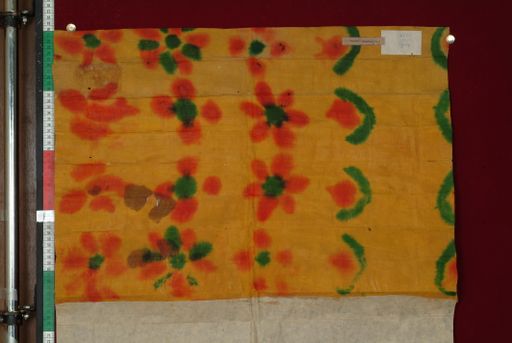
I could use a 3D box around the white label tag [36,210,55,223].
[{"bbox_3d":[-0.351,0.074,2.088,0.029,0.019,0.002,0,0,0],"label":"white label tag"}]

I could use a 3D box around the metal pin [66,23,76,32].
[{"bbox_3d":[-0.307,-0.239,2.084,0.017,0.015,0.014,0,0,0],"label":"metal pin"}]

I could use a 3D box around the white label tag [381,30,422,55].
[{"bbox_3d":[0.242,-0.215,2.089,0.068,0.041,0.002,0,0,0],"label":"white label tag"}]

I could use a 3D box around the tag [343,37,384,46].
[{"bbox_3d":[0.179,-0.217,2.089,0.071,0.014,0.002,0,0,0],"label":"tag"}]

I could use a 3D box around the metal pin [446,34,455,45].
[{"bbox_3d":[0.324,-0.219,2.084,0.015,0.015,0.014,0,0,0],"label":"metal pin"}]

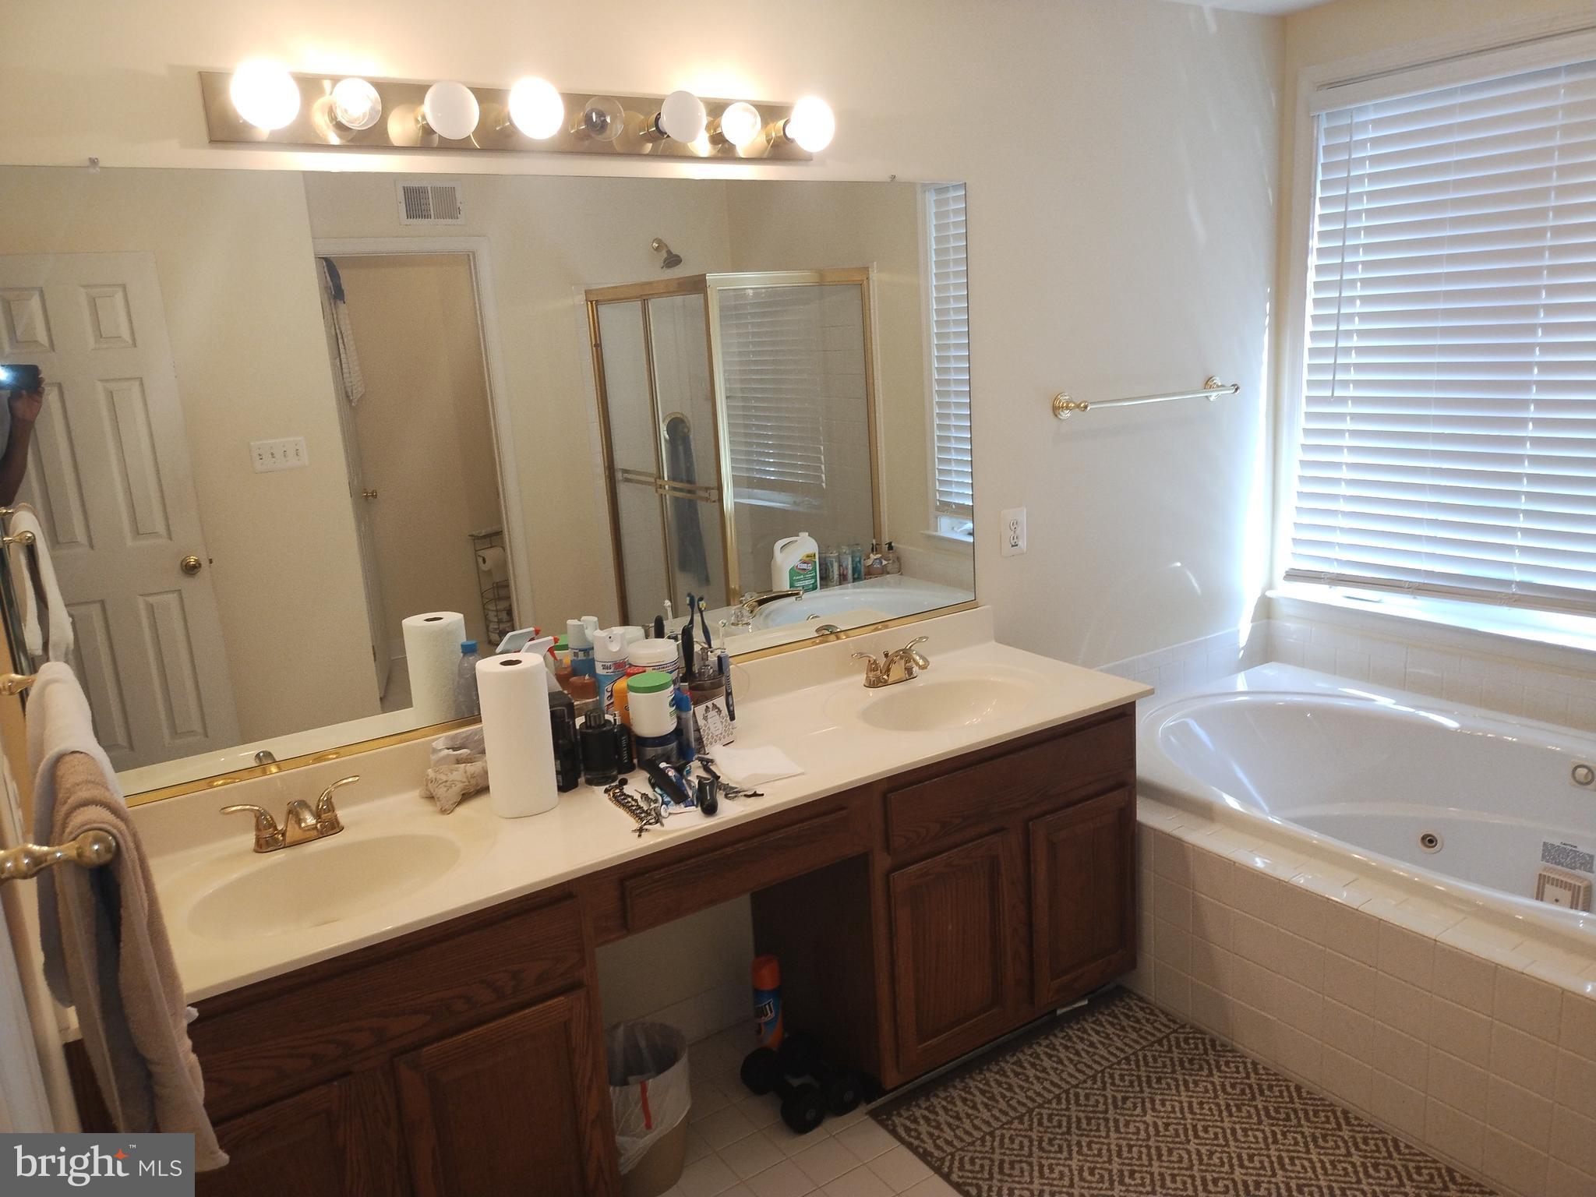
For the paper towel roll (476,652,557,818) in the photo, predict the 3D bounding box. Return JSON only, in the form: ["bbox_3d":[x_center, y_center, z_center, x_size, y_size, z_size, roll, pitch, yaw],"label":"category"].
[{"bbox_3d":[-0.516,0.253,2.125,0.118,0.281,0.118,-4,12,1],"label":"paper towel roll"}]

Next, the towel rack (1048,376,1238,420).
[{"bbox_3d":[0.999,-0.563,3.235,0.697,0.072,0.089,-12,15,-32],"label":"towel rack"}]

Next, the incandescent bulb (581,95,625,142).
[{"bbox_3d":[-0.373,-0.914,2.203,0.078,0.078,0.094,-12,15,-32],"label":"incandescent bulb"}]

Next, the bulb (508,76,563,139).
[{"bbox_3d":[-0.482,-0.892,2.108,0.094,0.094,0.106,-12,15,-31],"label":"bulb"}]

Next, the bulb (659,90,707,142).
[{"bbox_3d":[-0.227,-0.943,2.266,0.094,0.094,0.106,-12,15,-31],"label":"bulb"}]

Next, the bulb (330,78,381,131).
[{"bbox_3d":[-0.757,-0.844,1.978,0.080,0.080,0.092,-12,15,-31],"label":"bulb"}]

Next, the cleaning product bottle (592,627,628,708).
[{"bbox_3d":[-0.376,0.198,2.409,0.067,0.248,0.067,-8,13,-19],"label":"cleaning product bottle"}]

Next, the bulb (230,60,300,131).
[{"bbox_3d":[-0.866,-0.814,1.872,0.094,0.094,0.106,-12,15,-31],"label":"bulb"}]

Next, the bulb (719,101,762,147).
[{"bbox_3d":[-0.118,-0.973,2.371,0.080,0.080,0.092,-12,15,-31],"label":"bulb"}]

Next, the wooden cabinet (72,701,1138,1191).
[{"bbox_3d":[-0.226,0.738,2.370,2.061,0.761,0.553,-12,15,-32],"label":"wooden cabinet"}]

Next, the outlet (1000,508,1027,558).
[{"bbox_3d":[0.580,-0.177,3.073,0.080,0.121,0.010,-12,15,-32],"label":"outlet"}]

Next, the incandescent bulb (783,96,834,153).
[{"bbox_3d":[0.027,-0.992,2.418,0.094,0.094,0.114,-12,15,-32],"label":"incandescent bulb"}]

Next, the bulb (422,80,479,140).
[{"bbox_3d":[-0.611,-0.860,2.030,0.094,0.094,0.106,-12,15,-31],"label":"bulb"}]

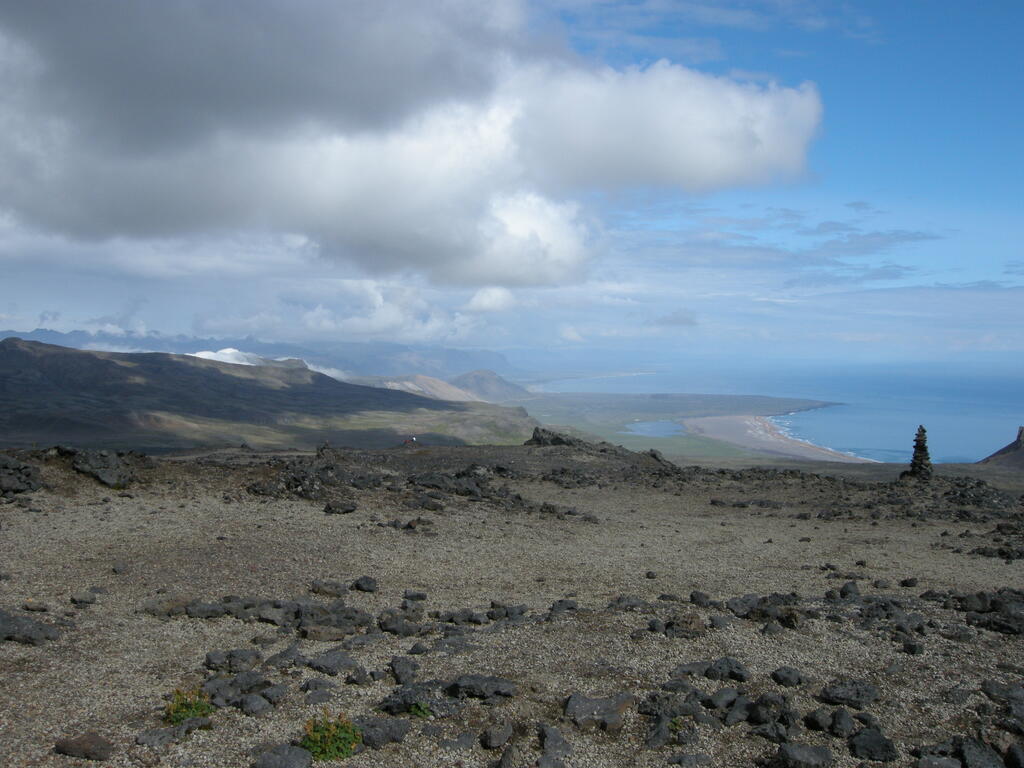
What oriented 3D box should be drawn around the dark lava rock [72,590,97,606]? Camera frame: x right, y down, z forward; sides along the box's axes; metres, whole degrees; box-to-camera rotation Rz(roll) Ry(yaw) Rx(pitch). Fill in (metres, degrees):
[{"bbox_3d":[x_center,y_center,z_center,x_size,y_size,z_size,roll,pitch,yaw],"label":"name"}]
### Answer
[{"bbox_3d":[-3.057,1.530,7.385,0.185,0.098,0.158,-1,2,-23],"label":"dark lava rock"}]

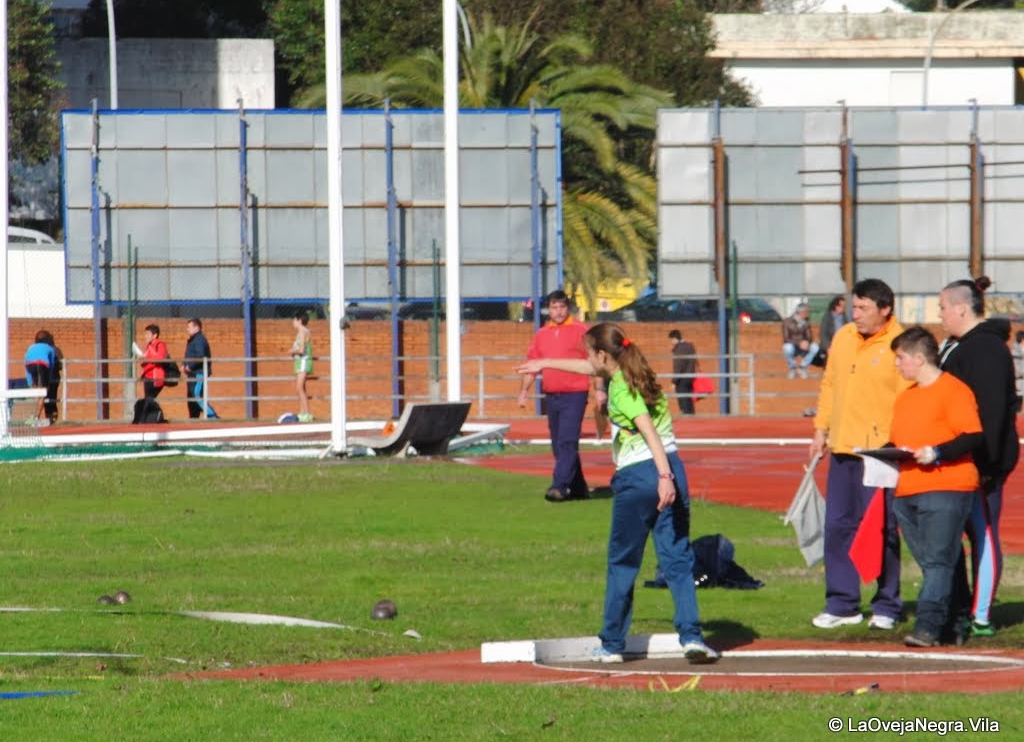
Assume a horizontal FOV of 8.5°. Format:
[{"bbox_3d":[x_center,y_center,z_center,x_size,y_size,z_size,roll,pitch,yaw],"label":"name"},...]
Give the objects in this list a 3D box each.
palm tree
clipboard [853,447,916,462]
[{"bbox_3d":[-0.471,-3.298,122.000,6.600,6.200,6.600,-1,0,0],"label":"palm tree"},{"bbox_3d":[1.708,0.385,31.300,0.320,0.025,0.230,7,-3,-21],"label":"clipboard"}]

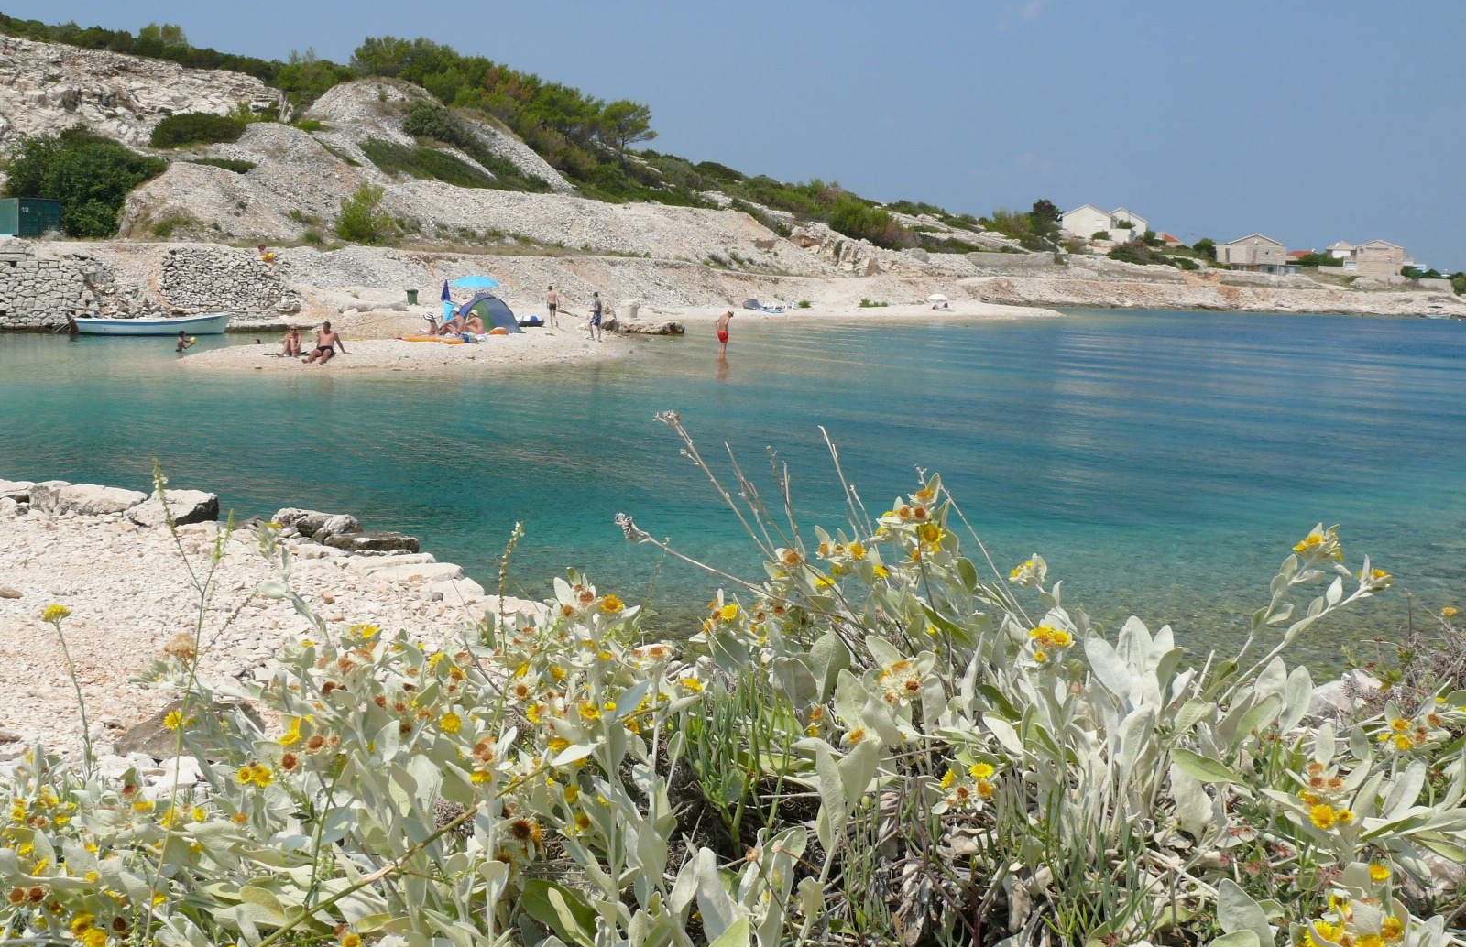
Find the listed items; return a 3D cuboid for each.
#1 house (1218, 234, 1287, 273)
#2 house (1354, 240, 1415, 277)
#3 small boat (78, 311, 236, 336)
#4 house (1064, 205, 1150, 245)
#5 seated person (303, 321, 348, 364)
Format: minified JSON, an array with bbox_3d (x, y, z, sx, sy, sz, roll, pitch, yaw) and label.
[{"bbox_3d":[91.143,-38.421,260.000,11.300,7.200,10.000,4,8,19],"label":"house"},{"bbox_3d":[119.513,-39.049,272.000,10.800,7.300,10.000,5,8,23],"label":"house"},{"bbox_3d":[-19.895,-5.101,51.000,5.100,0.870,1.750,-1,8,-22],"label":"small boat"},{"bbox_3d":[66.064,-43.782,262.000,14.200,7.000,10.500,4,8,18],"label":"house"},{"bbox_3d":[-9.989,-3.228,36.400,0.780,0.970,1.100,2,7,4],"label":"seated person"}]

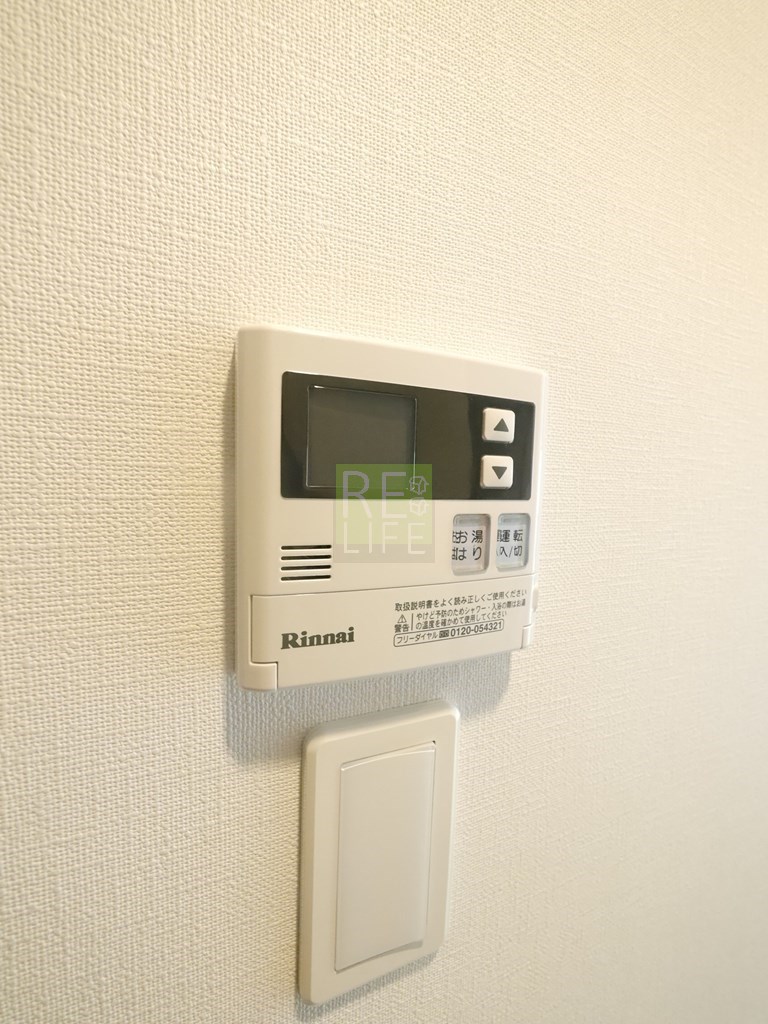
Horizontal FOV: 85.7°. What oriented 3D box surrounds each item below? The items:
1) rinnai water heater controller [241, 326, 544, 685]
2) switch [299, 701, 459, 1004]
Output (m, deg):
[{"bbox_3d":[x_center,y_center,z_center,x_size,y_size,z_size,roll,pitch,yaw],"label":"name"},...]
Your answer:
[{"bbox_3d":[0.009,0.000,0.162,0.125,0.120,0.019,0,5,-22],"label":"rinnai water heater controller"},{"bbox_3d":[0.001,0.143,0.174,0.070,0.120,0.010,0,6,-22],"label":"switch"}]

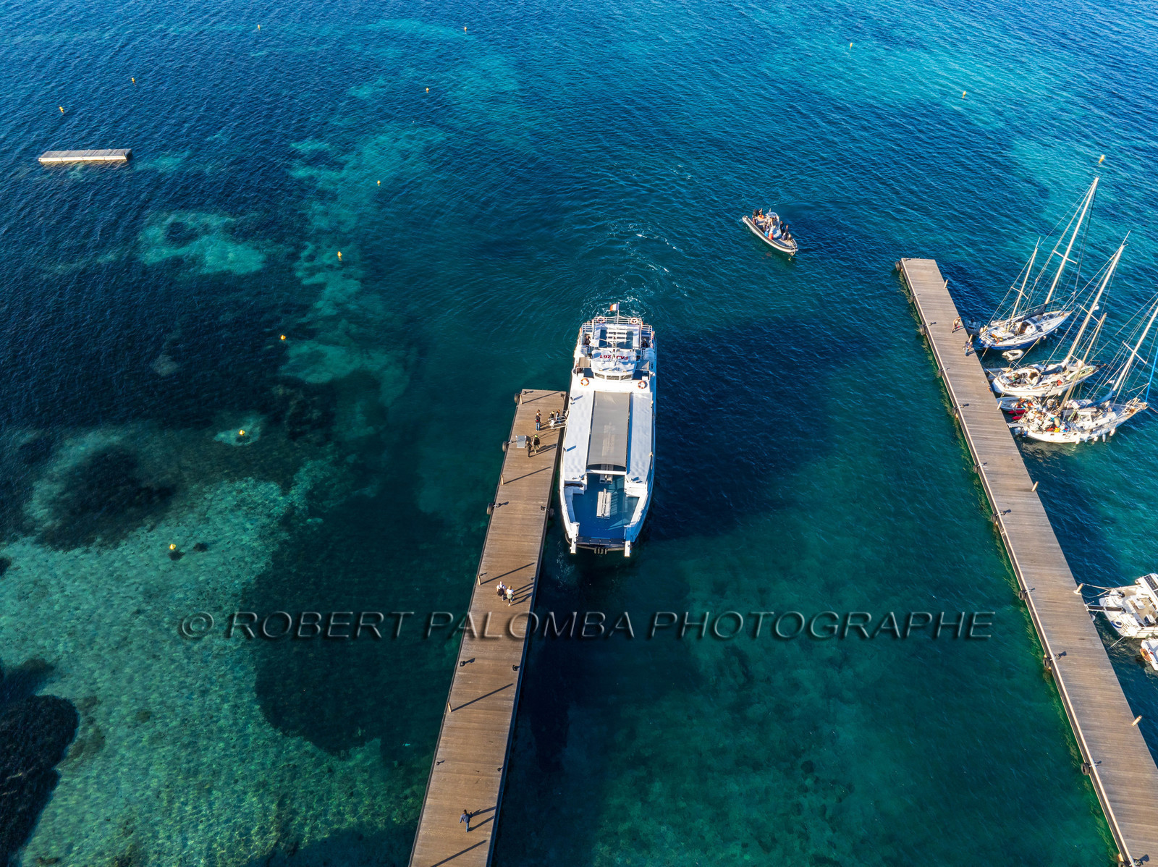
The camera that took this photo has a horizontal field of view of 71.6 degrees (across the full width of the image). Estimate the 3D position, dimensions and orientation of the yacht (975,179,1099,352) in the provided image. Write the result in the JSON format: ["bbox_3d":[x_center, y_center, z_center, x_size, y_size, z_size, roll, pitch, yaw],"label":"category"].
[{"bbox_3d":[43.843,-15.465,73.752,11.773,15.800,3.450,-15,45,-15],"label":"yacht"}]

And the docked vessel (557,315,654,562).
[{"bbox_3d":[2.641,-1.496,65.070,7.400,7.100,26.479,3,43,4],"label":"docked vessel"}]

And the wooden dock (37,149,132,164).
[{"bbox_3d":[-67.424,-38.010,109.928,11.468,0.650,2.350,-2,43,-2],"label":"wooden dock"}]

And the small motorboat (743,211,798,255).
[{"bbox_3d":[22.535,-23.672,92.324,3.100,2.750,9.149,-13,44,-14],"label":"small motorboat"}]

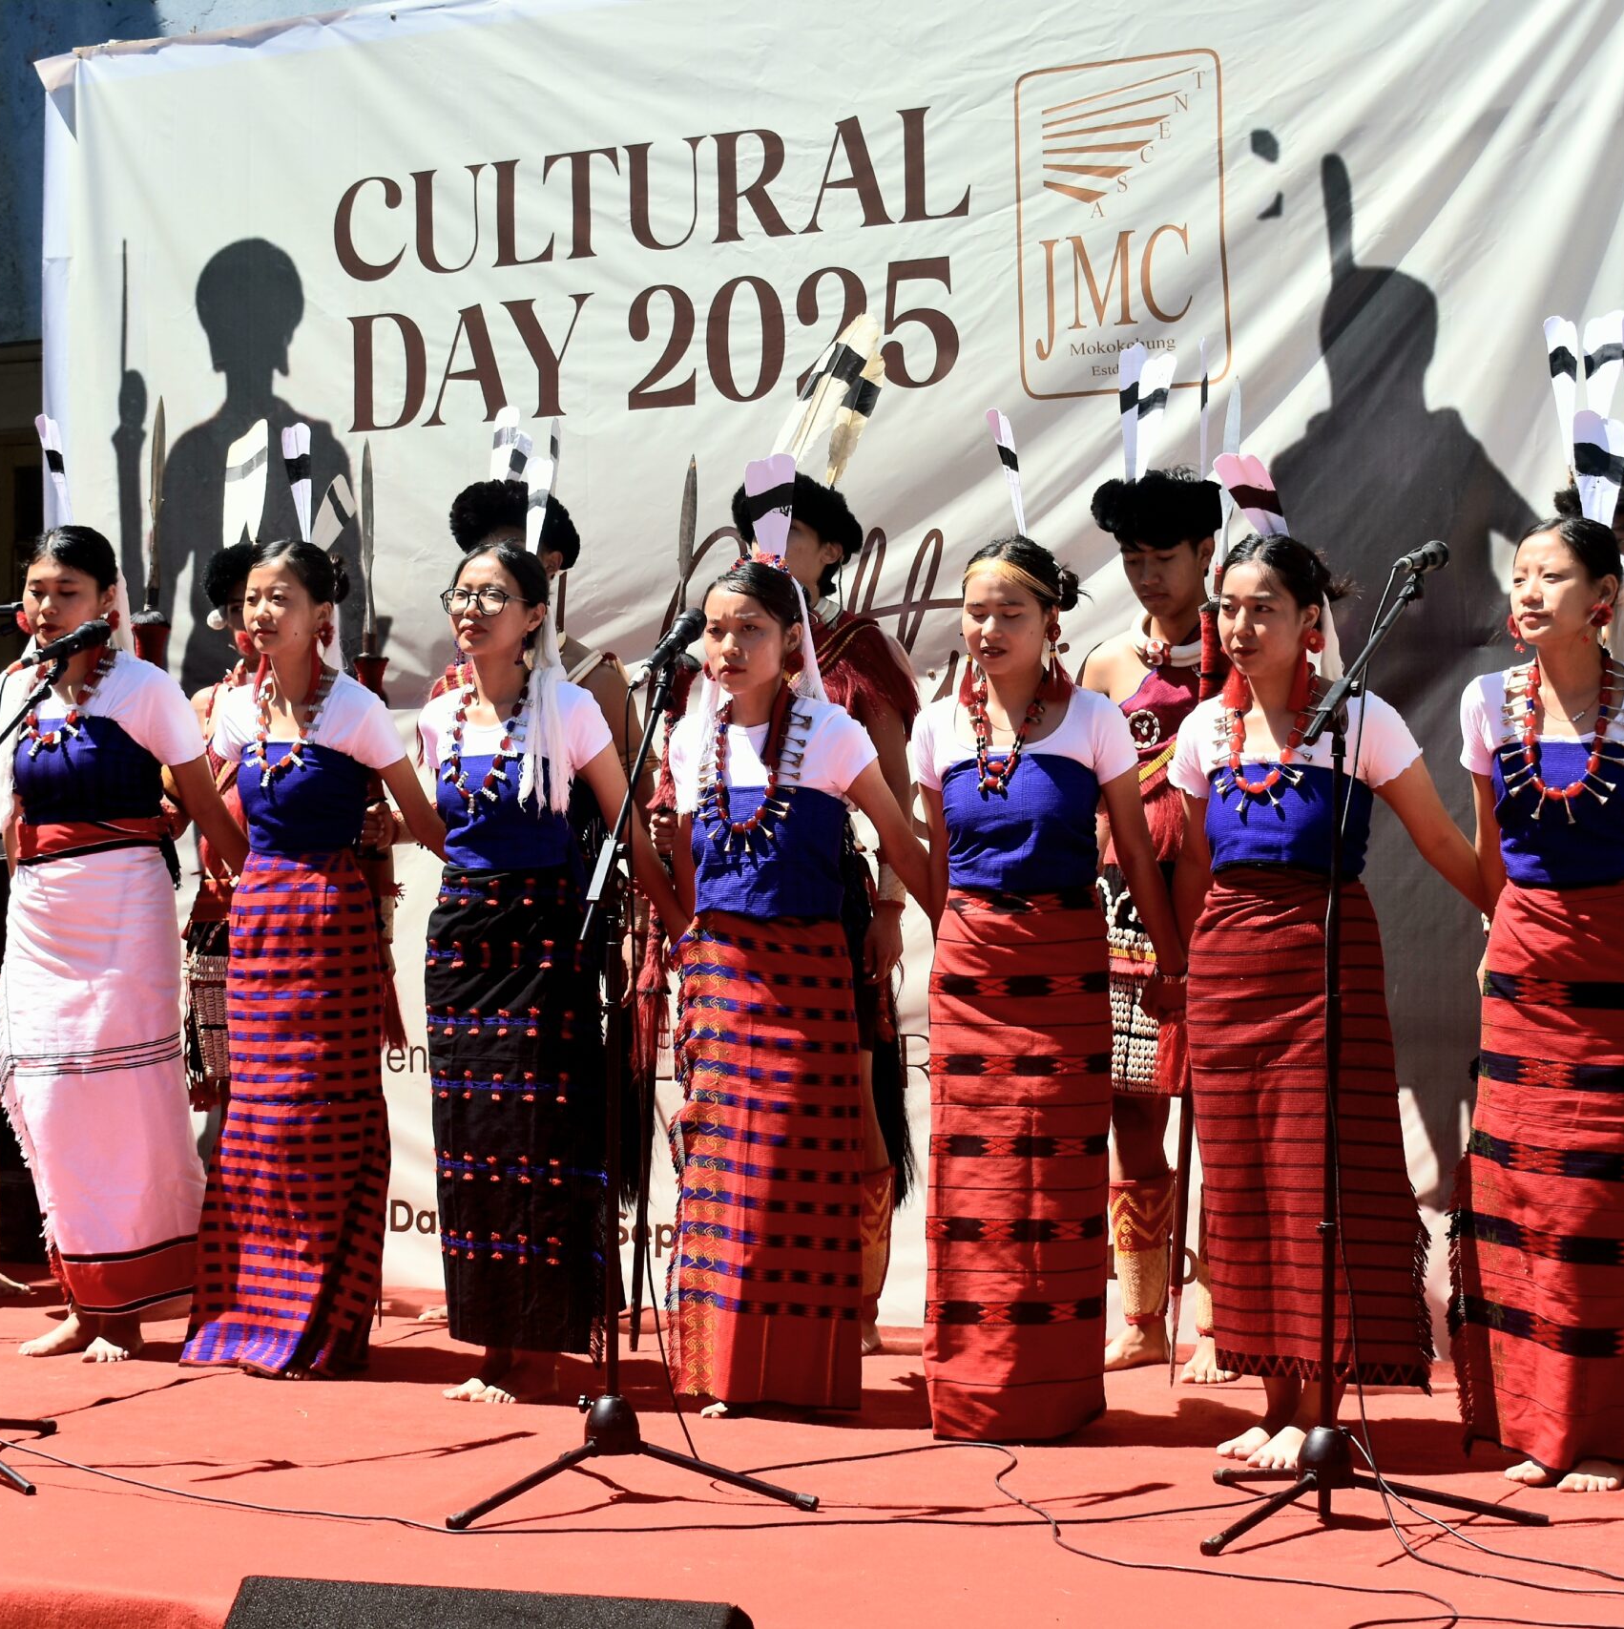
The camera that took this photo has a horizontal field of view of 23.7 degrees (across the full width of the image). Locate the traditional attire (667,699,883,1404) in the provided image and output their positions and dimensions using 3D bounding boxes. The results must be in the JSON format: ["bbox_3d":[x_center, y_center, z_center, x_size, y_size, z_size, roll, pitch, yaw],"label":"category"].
[{"bbox_3d":[-0.071,0.384,6.980,0.350,1.330,0.280,0,1,22],"label":"traditional attire"}]

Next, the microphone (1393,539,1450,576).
[{"bbox_3d":[1.006,-0.423,6.380,0.055,0.055,0.175,0,11,23],"label":"microphone"}]

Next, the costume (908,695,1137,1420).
[{"bbox_3d":[0.366,0.419,6.720,0.350,1.280,0.280,0,1,20],"label":"costume"}]

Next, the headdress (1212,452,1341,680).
[{"bbox_3d":[0.780,-0.416,6.520,0.200,0.380,0.200,0,1,33],"label":"headdress"}]

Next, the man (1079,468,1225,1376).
[{"bbox_3d":[0.674,0.201,7.400,0.470,1.710,0.350,0,1,23],"label":"man"}]

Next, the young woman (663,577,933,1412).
[{"bbox_3d":[-0.033,0.298,6.980,0.430,1.525,0.300,0,1,22],"label":"young woman"}]

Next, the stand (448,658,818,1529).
[{"bbox_3d":[-0.285,0.412,6.120,0.550,1.330,0.600,0,1,24],"label":"stand"}]

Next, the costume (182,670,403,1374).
[{"bbox_3d":[-0.987,0.380,7.370,0.360,1.310,0.290,0,1,24],"label":"costume"}]

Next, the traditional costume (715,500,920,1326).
[{"bbox_3d":[0.017,0.179,7.650,0.470,1.690,0.380,0,1,25],"label":"traditional costume"}]

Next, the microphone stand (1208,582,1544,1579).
[{"bbox_3d":[0.836,0.338,6.080,0.580,1.500,0.660,0,1,22],"label":"microphone stand"}]

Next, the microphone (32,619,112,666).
[{"bbox_3d":[-1.249,-0.292,6.550,0.165,0.050,0.050,-28,13,-25],"label":"microphone"}]

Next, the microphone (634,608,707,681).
[{"bbox_3d":[-0.239,-0.290,6.580,0.055,0.055,0.175,0,28,29],"label":"microphone"}]

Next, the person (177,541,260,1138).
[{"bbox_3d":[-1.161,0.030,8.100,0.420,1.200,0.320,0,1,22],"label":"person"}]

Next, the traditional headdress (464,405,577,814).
[{"bbox_3d":[-0.540,-0.379,7.150,0.210,0.740,0.220,0,1,25],"label":"traditional headdress"}]

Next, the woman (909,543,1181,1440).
[{"bbox_3d":[0.409,0.290,6.720,0.420,1.530,0.300,0,1,20],"label":"woman"}]

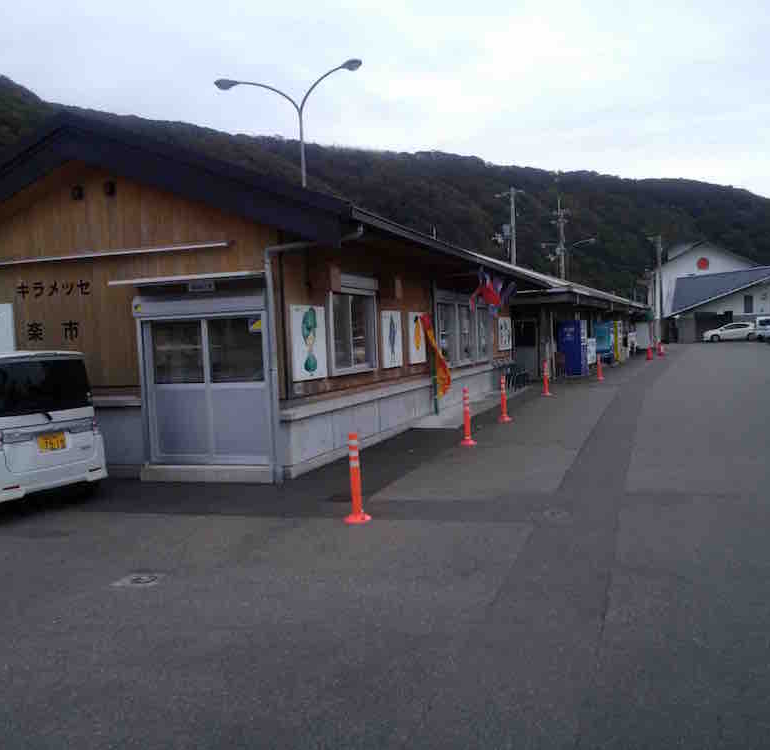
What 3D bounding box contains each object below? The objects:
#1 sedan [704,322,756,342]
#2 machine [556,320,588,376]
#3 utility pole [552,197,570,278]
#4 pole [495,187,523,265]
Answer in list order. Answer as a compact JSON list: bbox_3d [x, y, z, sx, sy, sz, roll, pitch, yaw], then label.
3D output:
[{"bbox_3d":[25.972,-3.291,57.805,4.450,1.480,1.740,-2,3,20],"label":"sedan"},{"bbox_3d":[6.312,-0.891,26.351,0.800,1.830,1.100,-2,3,25],"label":"machine"},{"bbox_3d":[14.332,-8.244,62.314,1.450,11.920,0.700,-1,4,31],"label":"utility pole"},{"bbox_3d":[8.930,-7.324,54.370,1.900,11.470,0.800,-1,4,31],"label":"pole"}]

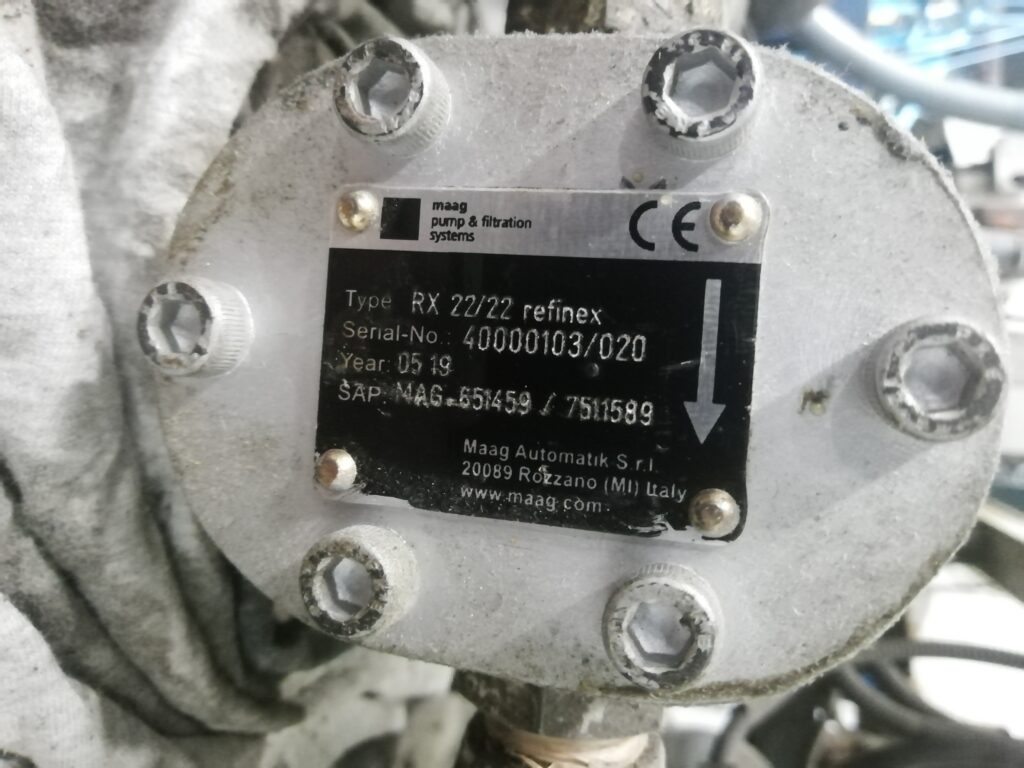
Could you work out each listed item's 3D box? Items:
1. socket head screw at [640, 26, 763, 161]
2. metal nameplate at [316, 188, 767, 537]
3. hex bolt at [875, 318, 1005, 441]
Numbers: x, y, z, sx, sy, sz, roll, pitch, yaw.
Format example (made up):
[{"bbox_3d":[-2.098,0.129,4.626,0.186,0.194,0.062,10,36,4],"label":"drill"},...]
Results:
[{"bbox_3d":[0.031,-0.047,0.127,0.018,0.018,0.012,4,0,15],"label":"socket head screw"},{"bbox_3d":[0.002,-0.005,0.139,0.080,0.060,0.002,4,0,15],"label":"metal nameplate"},{"bbox_3d":[0.064,-0.001,0.117,0.018,0.018,0.012,4,0,15],"label":"hex bolt"}]

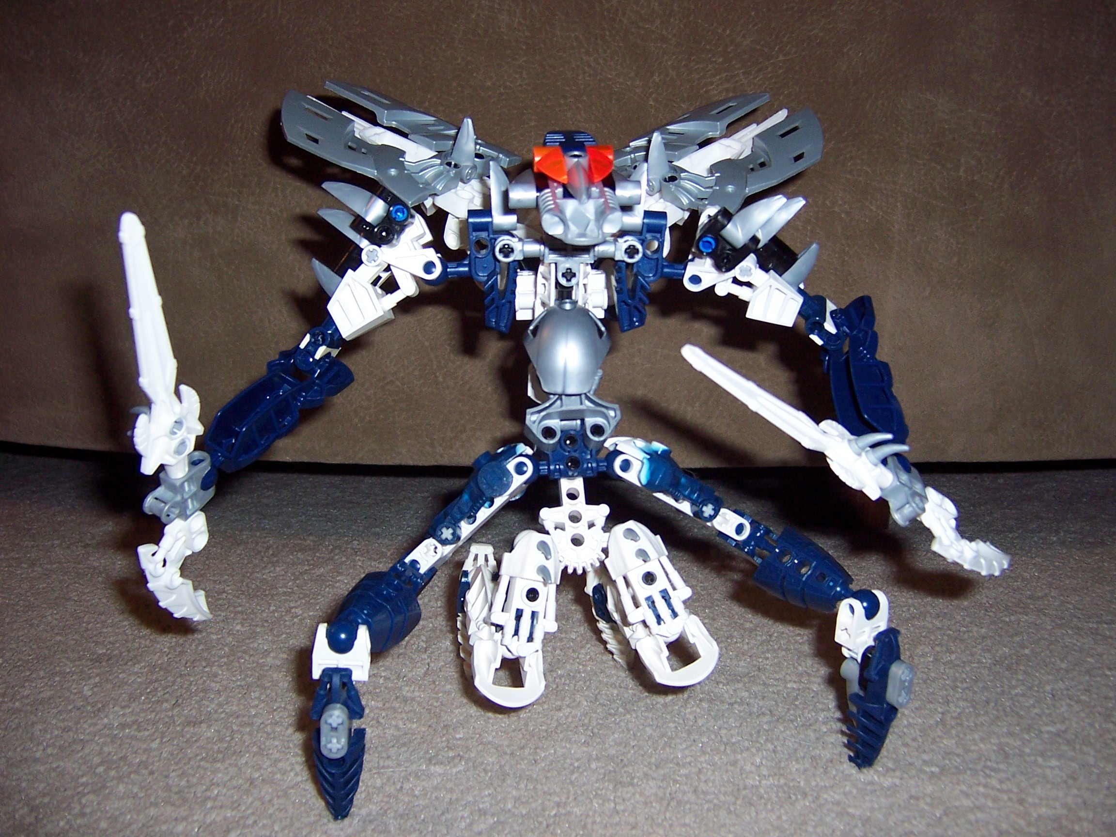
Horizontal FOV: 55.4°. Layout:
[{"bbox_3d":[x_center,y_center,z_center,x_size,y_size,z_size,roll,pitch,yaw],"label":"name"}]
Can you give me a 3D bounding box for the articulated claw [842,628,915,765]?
[{"bbox_3d":[0.096,0.083,0.318,0.019,0.042,0.015,15,10,33],"label":"articulated claw"}]

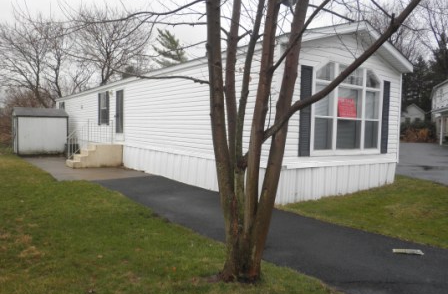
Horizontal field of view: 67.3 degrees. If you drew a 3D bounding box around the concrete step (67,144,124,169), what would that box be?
[{"bbox_3d":[-4.776,0.313,12.403,1.703,0.791,1.161,-1,4,-36],"label":"concrete step"}]

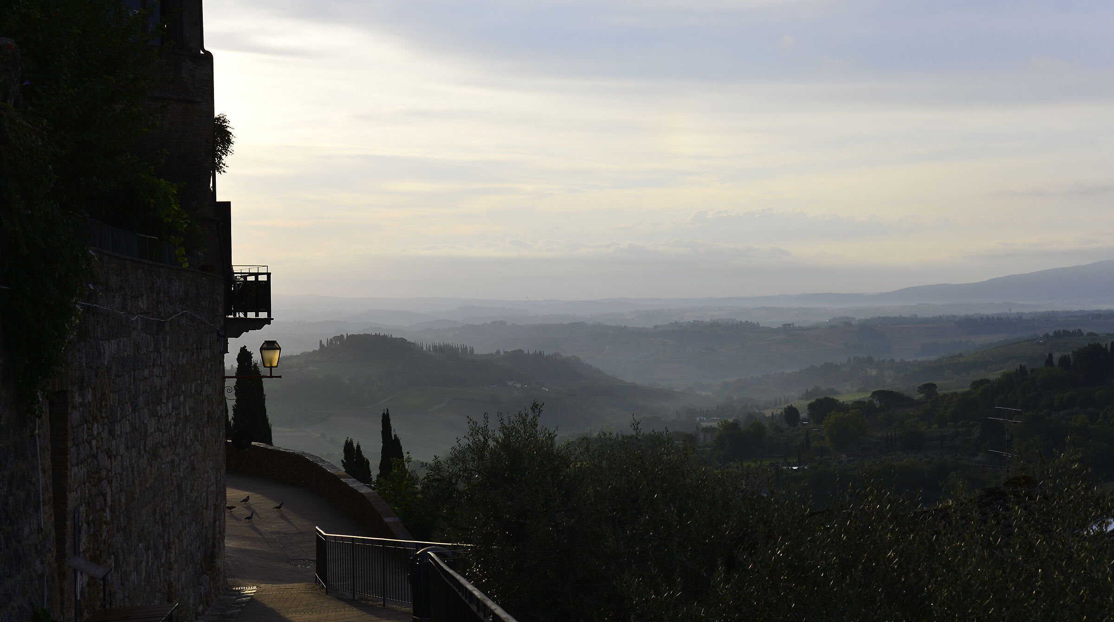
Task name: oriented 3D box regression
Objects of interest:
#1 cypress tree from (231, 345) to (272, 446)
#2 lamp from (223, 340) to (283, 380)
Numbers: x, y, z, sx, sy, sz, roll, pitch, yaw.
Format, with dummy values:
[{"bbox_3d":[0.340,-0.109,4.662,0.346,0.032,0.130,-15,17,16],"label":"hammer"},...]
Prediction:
[{"bbox_3d":[-12.411,4.059,63.000,1.700,5.400,1.700,0,1,-12],"label":"cypress tree"},{"bbox_3d":[-5.803,0.938,29.500,1.130,0.780,0.420,0,1,-12],"label":"lamp"}]

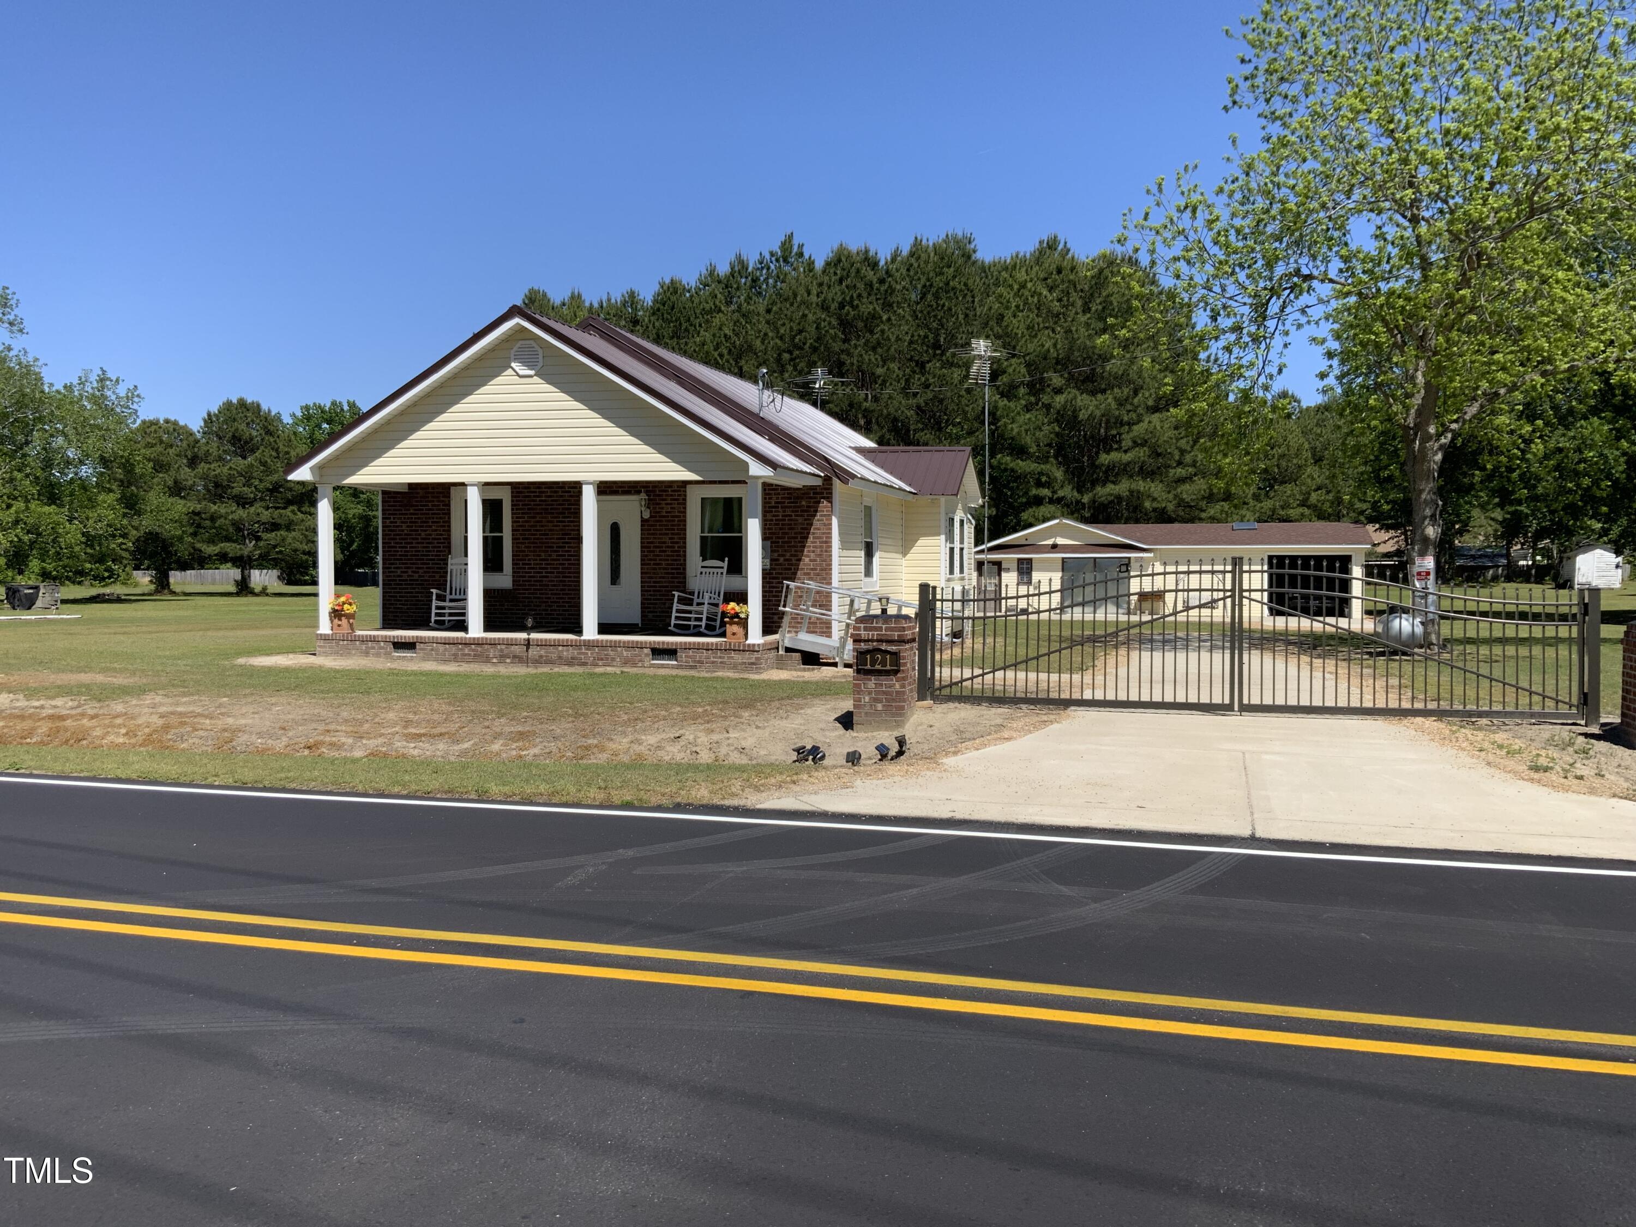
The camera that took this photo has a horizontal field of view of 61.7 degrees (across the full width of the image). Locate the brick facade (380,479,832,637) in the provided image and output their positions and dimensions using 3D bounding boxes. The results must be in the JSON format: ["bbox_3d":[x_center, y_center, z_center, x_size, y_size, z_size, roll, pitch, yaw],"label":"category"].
[{"bbox_3d":[-3.584,-0.935,22.496,7.914,2.419,0.250,1,3,14],"label":"brick facade"}]

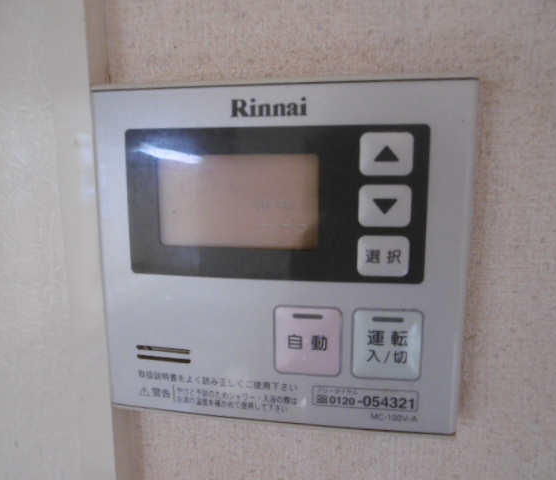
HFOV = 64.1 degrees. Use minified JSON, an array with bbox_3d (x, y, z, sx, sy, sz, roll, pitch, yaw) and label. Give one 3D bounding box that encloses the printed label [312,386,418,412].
[{"bbox_3d":[0.032,0.058,0.161,0.038,0.008,0.001,1,9,9],"label":"printed label"}]

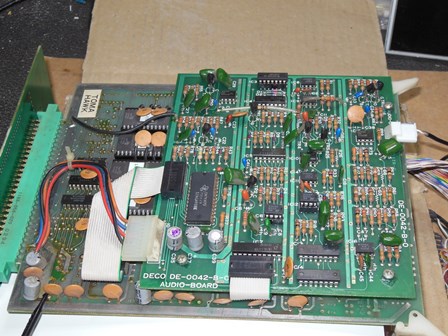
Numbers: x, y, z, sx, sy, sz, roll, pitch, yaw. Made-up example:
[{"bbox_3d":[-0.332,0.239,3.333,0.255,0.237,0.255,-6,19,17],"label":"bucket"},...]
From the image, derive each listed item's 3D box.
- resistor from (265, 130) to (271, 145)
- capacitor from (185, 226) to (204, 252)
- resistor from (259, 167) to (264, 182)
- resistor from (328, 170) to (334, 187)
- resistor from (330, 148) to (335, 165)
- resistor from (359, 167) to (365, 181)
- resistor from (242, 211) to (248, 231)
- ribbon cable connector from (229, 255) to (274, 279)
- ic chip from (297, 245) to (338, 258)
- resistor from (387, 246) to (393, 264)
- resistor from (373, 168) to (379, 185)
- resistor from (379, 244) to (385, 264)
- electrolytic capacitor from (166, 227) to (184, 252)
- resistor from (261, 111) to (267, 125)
[{"bbox_3d":[0.027,-0.018,0.389,0.003,0.003,0.007,1,50,6],"label":"resistor"},{"bbox_3d":[-0.016,0.038,0.344,0.008,0.012,0.008,1,48,6],"label":"capacitor"},{"bbox_3d":[0.022,0.003,0.376,0.002,0.002,0.007,1,49,6],"label":"resistor"},{"bbox_3d":[0.062,0.005,0.374,0.003,0.003,0.008,2,52,6],"label":"resistor"},{"bbox_3d":[0.063,-0.006,0.377,0.003,0.003,0.008,1,50,6],"label":"resistor"},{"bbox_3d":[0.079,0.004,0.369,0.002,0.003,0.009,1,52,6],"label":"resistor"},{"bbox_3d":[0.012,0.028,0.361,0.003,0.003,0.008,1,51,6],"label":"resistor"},{"bbox_3d":[0.014,0.052,0.333,0.022,0.007,0.012,1,52,6],"label":"ribbon cable connector"},{"bbox_3d":[0.050,0.045,0.342,0.021,0.004,0.008,1,52,6],"label":"ic chip"},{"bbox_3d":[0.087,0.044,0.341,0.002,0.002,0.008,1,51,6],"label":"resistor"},{"bbox_3d":[0.088,0.004,0.373,0.003,0.003,0.008,1,52,6],"label":"resistor"},{"bbox_3d":[0.083,0.044,0.340,0.003,0.003,0.008,1,52,6],"label":"resistor"},{"bbox_3d":[-0.026,0.038,0.345,0.008,0.011,0.008,1,49,6],"label":"electrolytic capacitor"},{"bbox_3d":[0.025,-0.031,0.408,0.003,0.003,0.008,1,48,6],"label":"resistor"}]

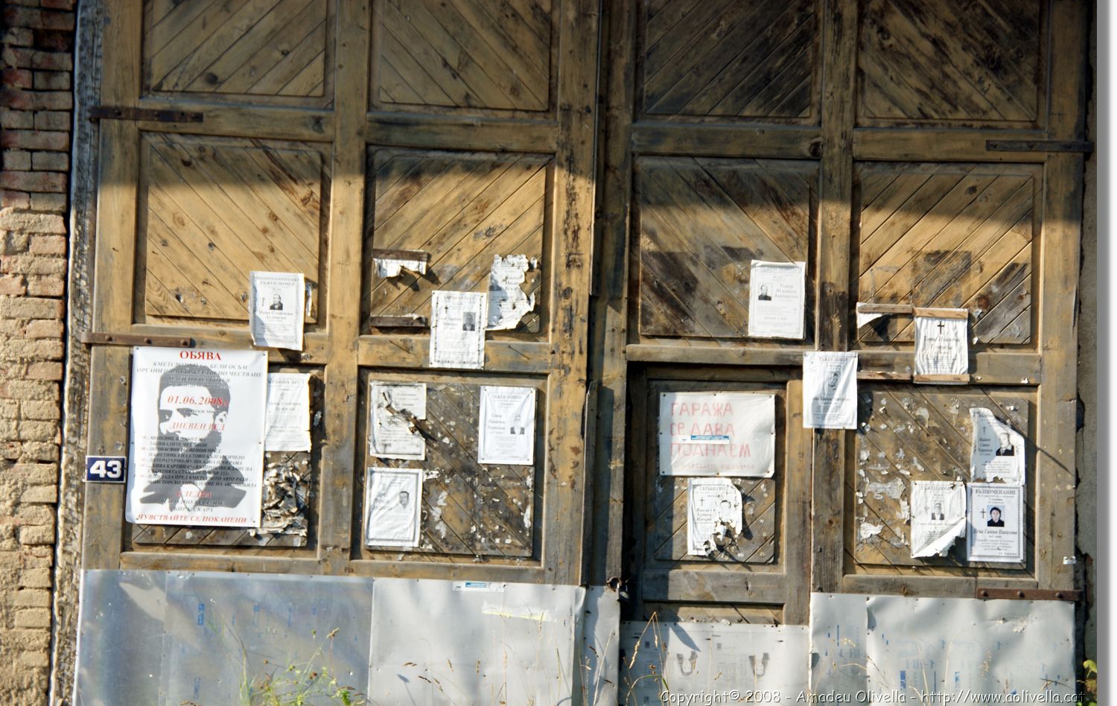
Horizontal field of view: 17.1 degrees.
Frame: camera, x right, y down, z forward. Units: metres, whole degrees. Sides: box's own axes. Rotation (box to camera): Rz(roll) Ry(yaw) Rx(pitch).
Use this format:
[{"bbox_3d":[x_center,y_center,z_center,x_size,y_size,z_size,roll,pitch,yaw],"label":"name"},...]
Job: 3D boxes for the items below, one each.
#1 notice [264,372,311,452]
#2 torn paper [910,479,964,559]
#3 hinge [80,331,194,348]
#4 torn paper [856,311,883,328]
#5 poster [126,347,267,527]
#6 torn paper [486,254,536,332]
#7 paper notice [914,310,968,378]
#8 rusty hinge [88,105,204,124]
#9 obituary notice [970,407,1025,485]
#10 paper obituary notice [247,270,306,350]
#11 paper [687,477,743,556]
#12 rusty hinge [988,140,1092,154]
[{"bbox_3d":[-1.057,0.229,14.382,0.208,0.297,0.010,2,-2,0],"label":"notice"},{"bbox_3d":[1.463,0.643,14.362,0.213,0.297,0.030,2,-2,0],"label":"torn paper"},{"bbox_3d":[-1.623,-0.050,14.320,0.430,0.040,0.025,3,0,0],"label":"hinge"},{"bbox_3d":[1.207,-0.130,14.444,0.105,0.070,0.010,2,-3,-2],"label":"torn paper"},{"bbox_3d":[-1.389,0.323,14.331,0.515,0.682,0.012,2,-3,-2],"label":"poster"},{"bbox_3d":[-0.181,-0.235,14.398,0.193,0.293,0.015,2,-3,-2],"label":"torn paper"},{"bbox_3d":[1.472,-0.027,14.310,0.213,0.285,0.025,1,0,0],"label":"paper notice"},{"bbox_3d":[-1.594,-0.922,14.396,0.440,0.045,0.020,3,-2,0],"label":"rusty hinge"},{"bbox_3d":[1.697,0.361,14.381,0.210,0.297,0.015,2,-2,0],"label":"obituary notice"},{"bbox_3d":[-1.085,-0.164,14.352,0.212,0.298,0.015,2,-3,-2],"label":"paper obituary notice"},{"bbox_3d":[0.604,0.631,14.360,0.211,0.298,0.020,1,0,0],"label":"paper"},{"bbox_3d":[1.875,-0.805,14.477,0.420,0.045,0.020,2,-3,-2],"label":"rusty hinge"}]

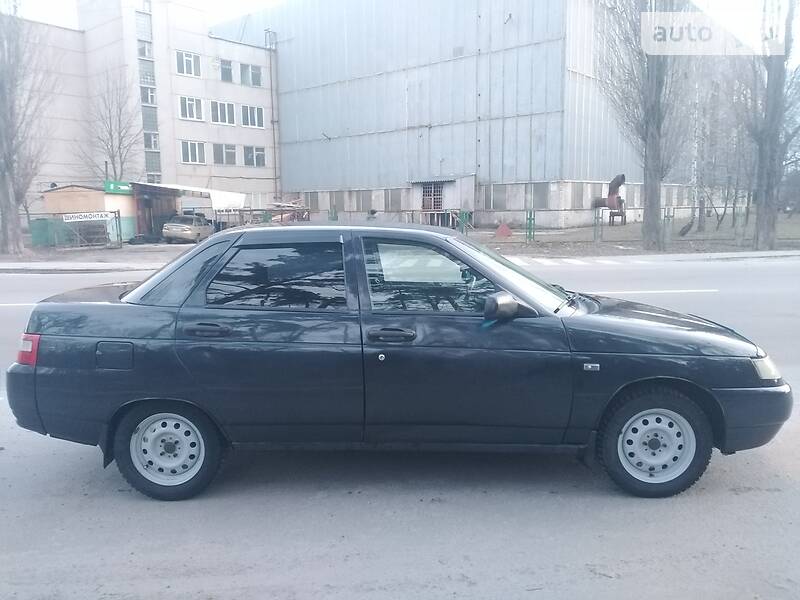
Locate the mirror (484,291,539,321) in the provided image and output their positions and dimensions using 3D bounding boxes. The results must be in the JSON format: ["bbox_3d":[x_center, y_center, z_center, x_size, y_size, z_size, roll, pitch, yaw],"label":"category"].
[{"bbox_3d":[0.511,0.023,2.849,0.220,0.145,0.200,-1,9,2],"label":"mirror"}]

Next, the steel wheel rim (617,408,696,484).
[{"bbox_3d":[1.295,0.726,3.073,0.388,0.388,0.120,-1,9,2],"label":"steel wheel rim"}]

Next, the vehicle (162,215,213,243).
[{"bbox_3d":[-11.393,-3.846,32.400,1.690,1.430,4.250,-2,9,-4],"label":"vehicle"}]

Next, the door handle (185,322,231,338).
[{"bbox_3d":[-0.942,0.148,2.946,0.225,0.072,0.050,-1,9,2],"label":"door handle"}]

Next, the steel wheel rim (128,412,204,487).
[{"bbox_3d":[-1.196,0.762,3.151,0.388,0.388,0.120,-1,9,2],"label":"steel wheel rim"}]

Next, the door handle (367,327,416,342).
[{"bbox_3d":[-0.042,0.167,2.916,0.235,0.072,0.050,-1,9,2],"label":"door handle"}]

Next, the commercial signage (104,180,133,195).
[{"bbox_3d":[-14.980,-5.980,32.000,1.420,0.740,0.120,-4,9,-18],"label":"commercial signage"}]

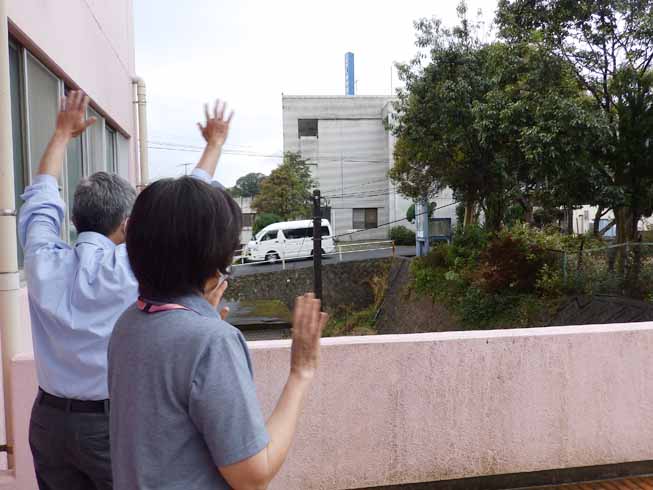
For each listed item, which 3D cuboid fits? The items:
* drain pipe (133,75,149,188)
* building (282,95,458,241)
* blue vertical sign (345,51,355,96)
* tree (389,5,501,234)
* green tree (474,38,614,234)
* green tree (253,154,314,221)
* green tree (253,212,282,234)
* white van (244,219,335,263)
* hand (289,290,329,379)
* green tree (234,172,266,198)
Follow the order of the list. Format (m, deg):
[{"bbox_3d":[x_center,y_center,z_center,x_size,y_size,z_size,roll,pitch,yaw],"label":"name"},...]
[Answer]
[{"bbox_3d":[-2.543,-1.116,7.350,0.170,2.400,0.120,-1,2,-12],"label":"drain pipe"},{"bbox_3d":[3.480,-5.792,45.200,13.800,11.100,10.500,-1,2,0],"label":"building"},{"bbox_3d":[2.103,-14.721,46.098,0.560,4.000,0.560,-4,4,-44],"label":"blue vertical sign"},{"bbox_3d":[5.972,-5.842,26.252,5.600,12.000,5.400,-1,2,0],"label":"tree"},{"bbox_3d":[10.118,-4.303,24.710,6.100,10.000,5.900,-1,2,0],"label":"green tree"},{"bbox_3d":[-2.976,-3.211,37.134,4.200,6.400,4.100,-1,2,0],"label":"green tree"},{"bbox_3d":[-3.896,-0.855,35.050,2.000,2.400,2.000,-1,2,0],"label":"green tree"},{"bbox_3d":[-2.169,-0.297,31.400,5.300,2.280,1.880,-5,4,-25],"label":"white van"},{"bbox_3d":[-0.037,0.199,1.150,0.085,0.185,0.060,9,-6,-17],"label":"hand"},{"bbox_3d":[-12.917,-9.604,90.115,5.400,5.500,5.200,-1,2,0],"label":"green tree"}]

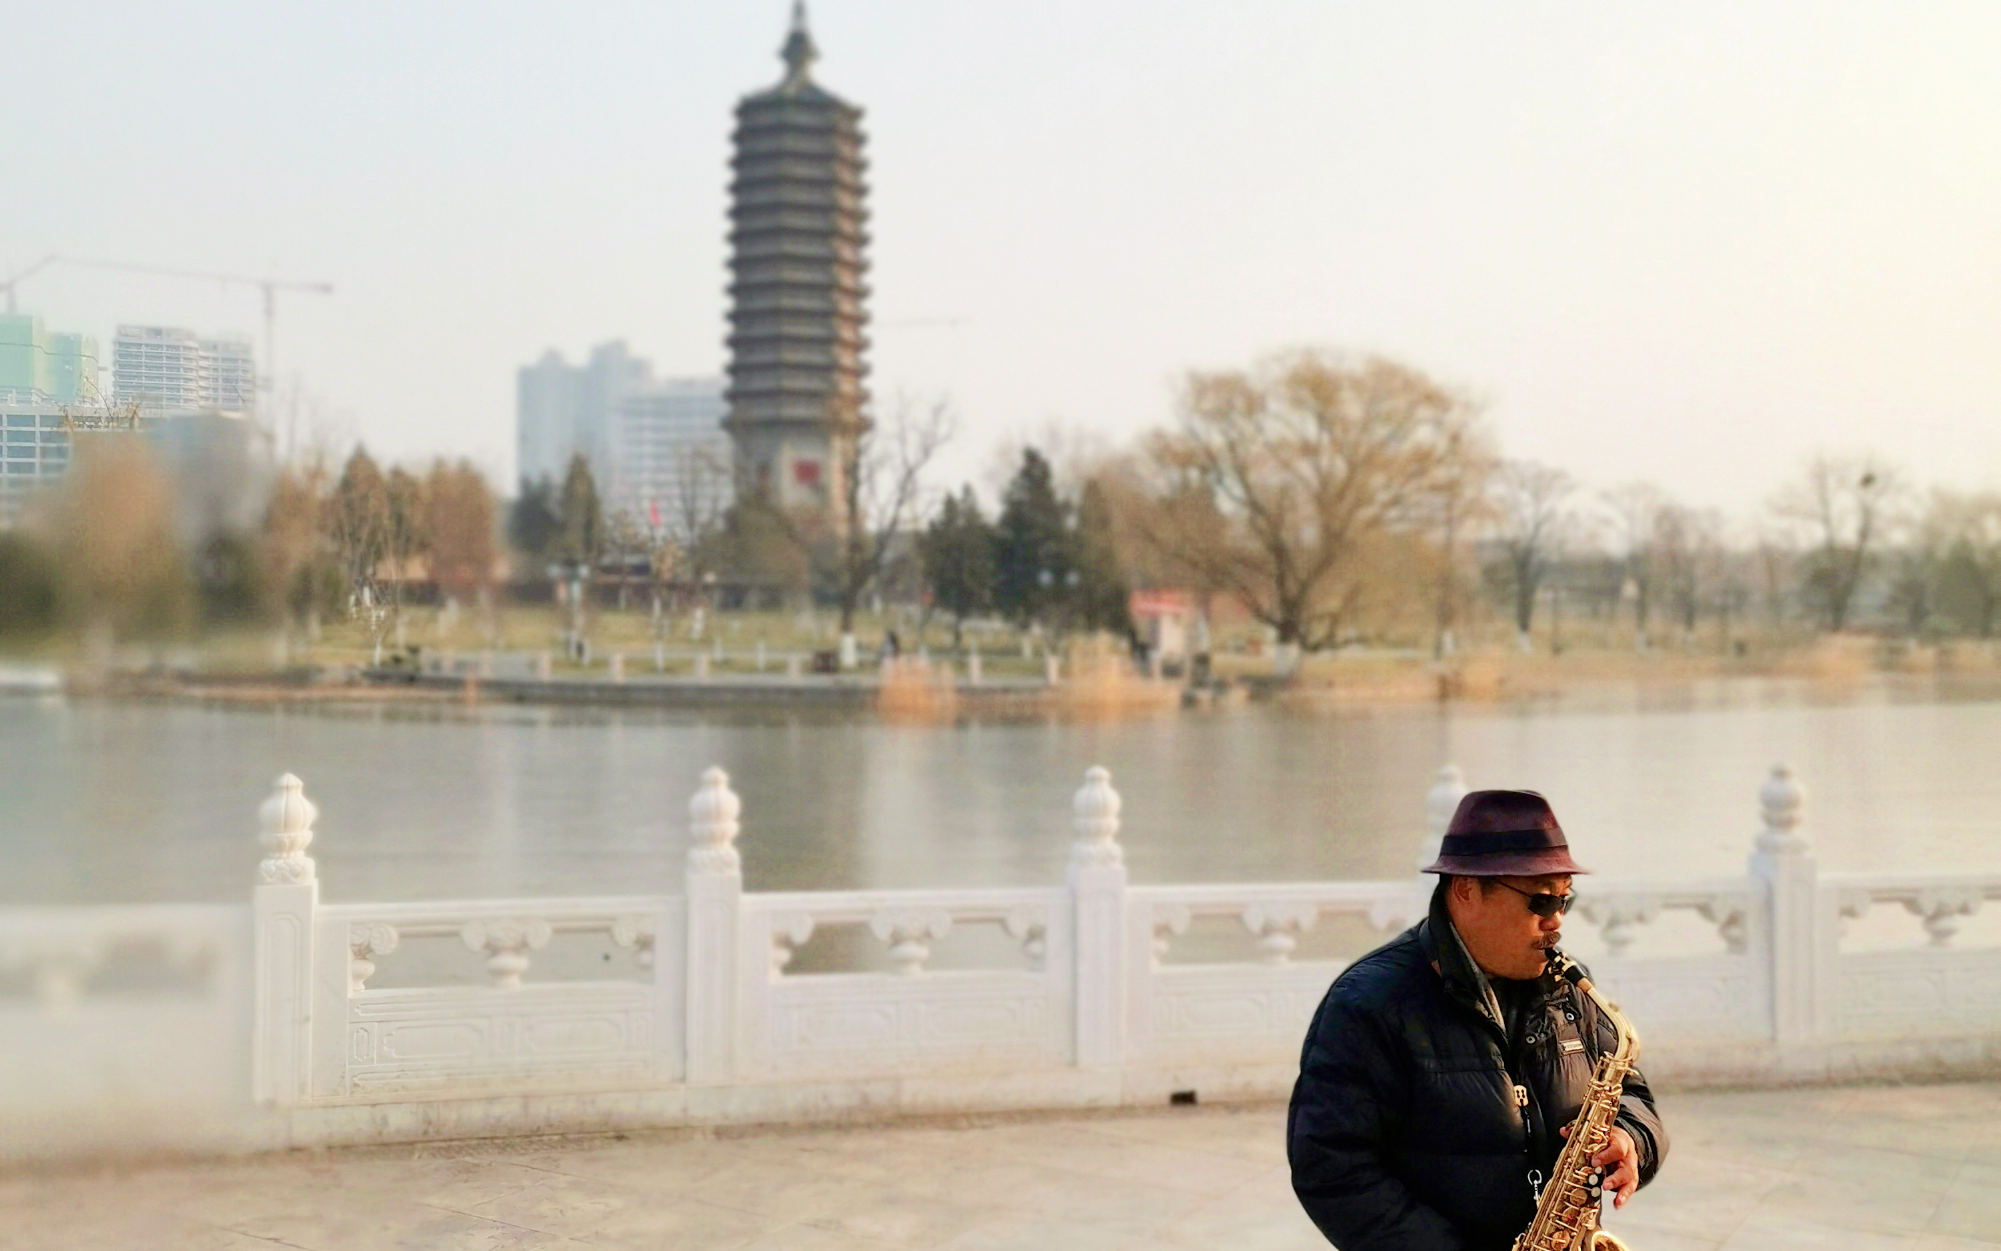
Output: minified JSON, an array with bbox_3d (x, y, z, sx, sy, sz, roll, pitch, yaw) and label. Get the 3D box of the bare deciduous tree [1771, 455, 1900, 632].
[{"bbox_3d":[54.155,-5.071,130.000,8.400,11.899,8.000,0,0,0],"label":"bare deciduous tree"}]

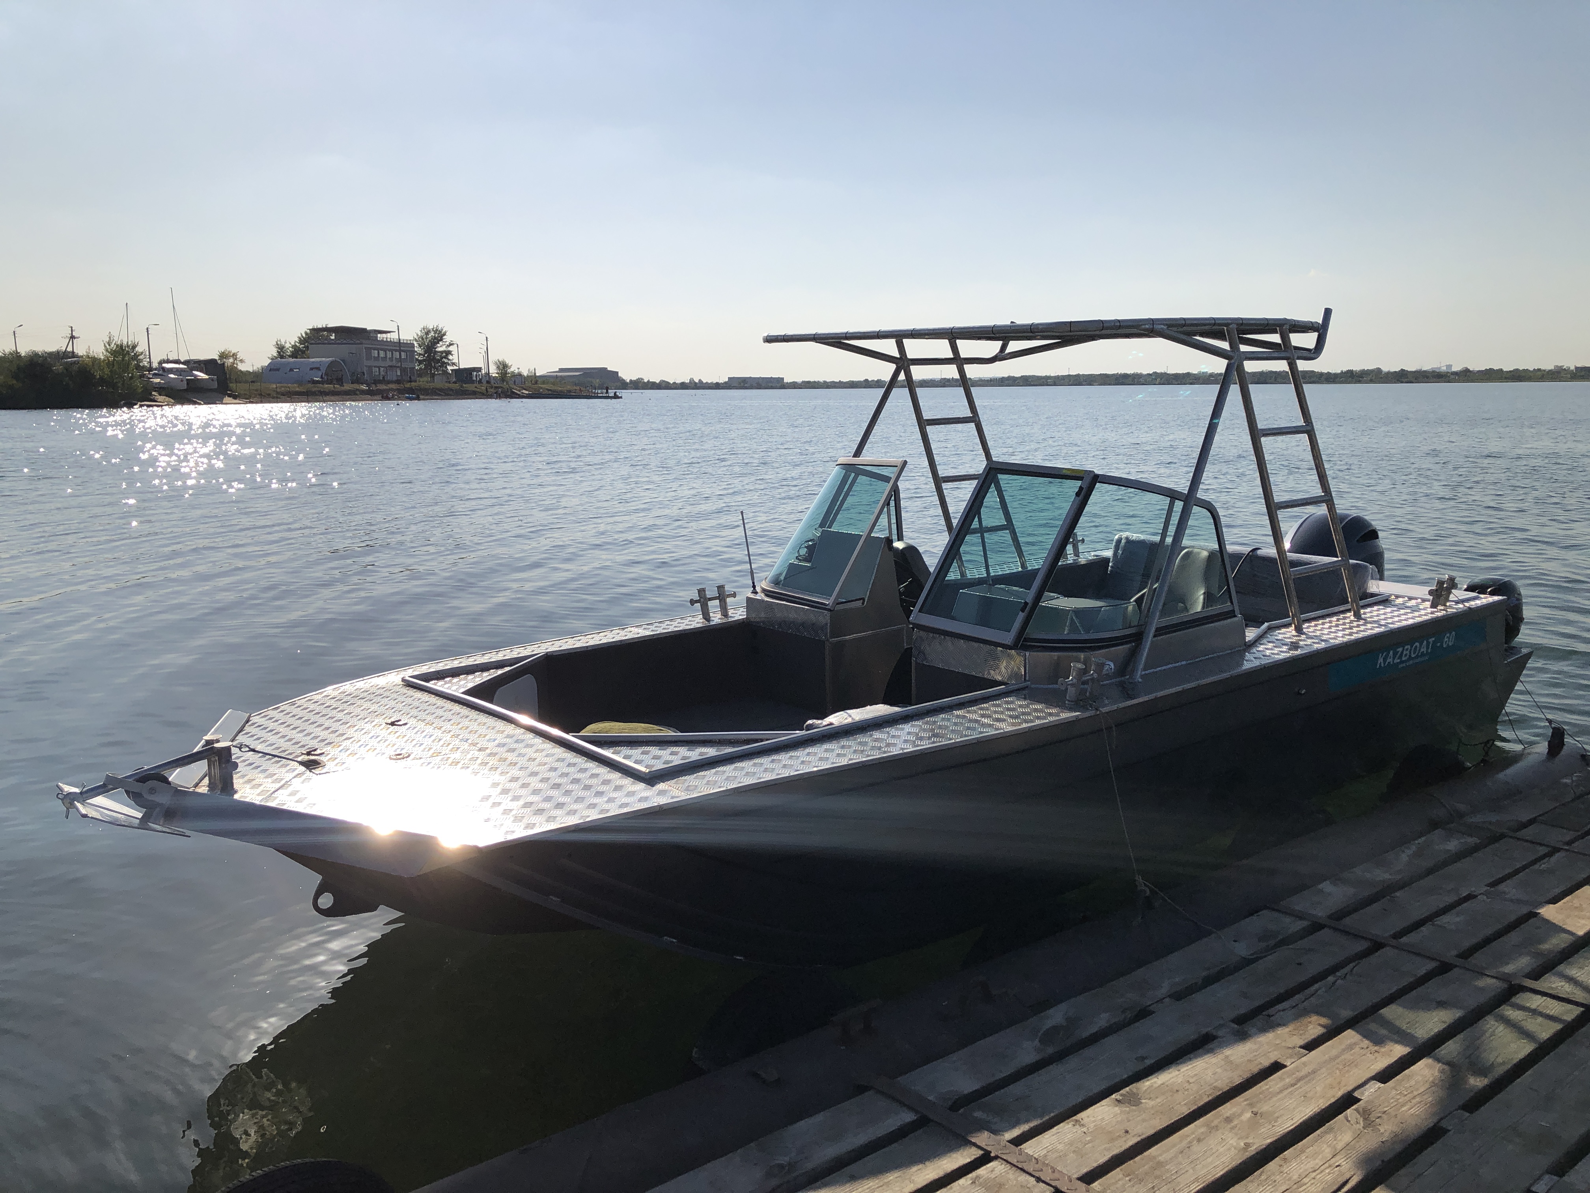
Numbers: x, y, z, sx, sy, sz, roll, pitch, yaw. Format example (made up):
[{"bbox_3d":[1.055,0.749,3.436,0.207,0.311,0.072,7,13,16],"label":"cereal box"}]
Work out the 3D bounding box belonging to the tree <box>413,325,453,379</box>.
[{"bbox_3d":[-64.784,-43.604,230.110,7.000,10.000,7.000,-3,10,-15],"label":"tree"}]

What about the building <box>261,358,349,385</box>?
[{"bbox_3d":[-79.235,-36.486,208.487,12.300,4.400,7.800,2,10,14],"label":"building"}]

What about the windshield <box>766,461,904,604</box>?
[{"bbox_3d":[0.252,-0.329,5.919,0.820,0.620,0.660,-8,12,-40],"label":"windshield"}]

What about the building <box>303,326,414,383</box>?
[{"bbox_3d":[-76.003,-42.418,225.806,11.400,10.000,16.500,2,10,14],"label":"building"}]

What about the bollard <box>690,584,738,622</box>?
[{"bbox_3d":[-0.361,0.026,5.881,0.250,0.165,0.060,-8,12,-40],"label":"bollard"}]

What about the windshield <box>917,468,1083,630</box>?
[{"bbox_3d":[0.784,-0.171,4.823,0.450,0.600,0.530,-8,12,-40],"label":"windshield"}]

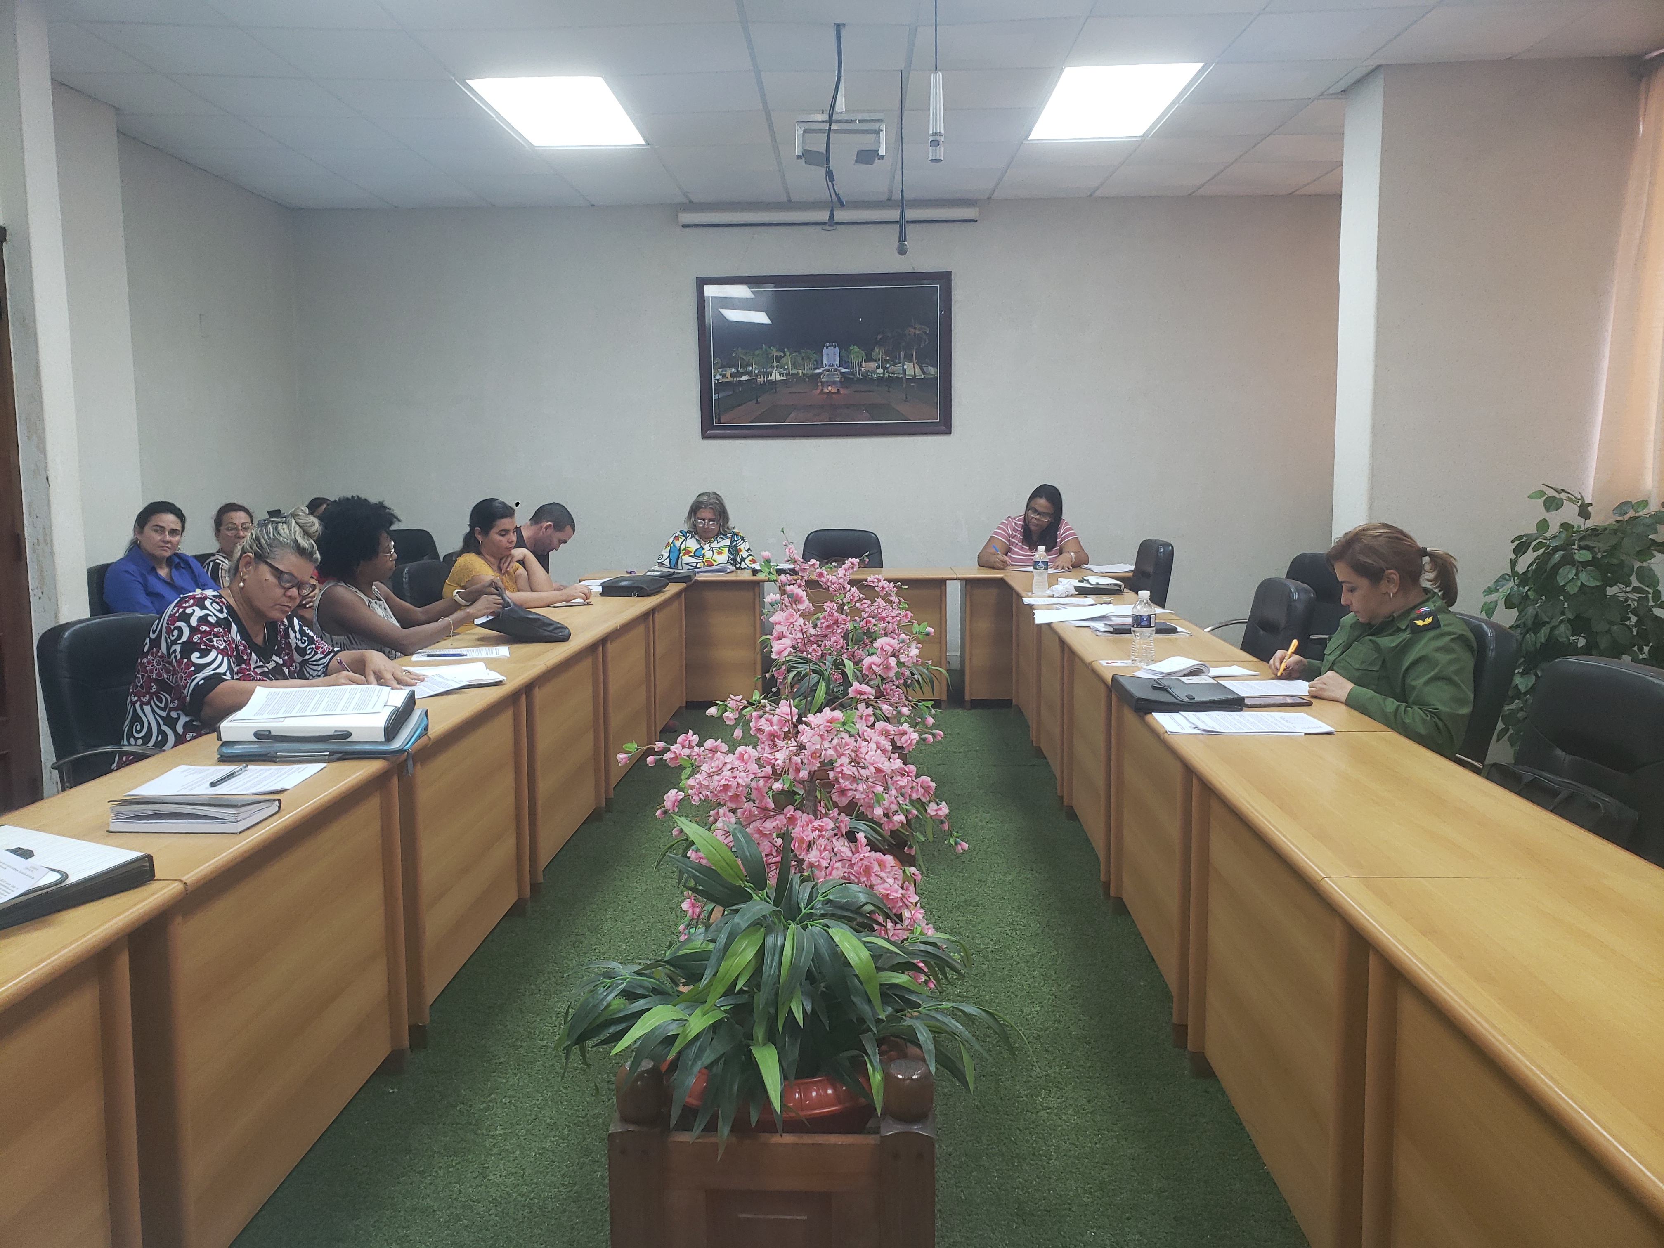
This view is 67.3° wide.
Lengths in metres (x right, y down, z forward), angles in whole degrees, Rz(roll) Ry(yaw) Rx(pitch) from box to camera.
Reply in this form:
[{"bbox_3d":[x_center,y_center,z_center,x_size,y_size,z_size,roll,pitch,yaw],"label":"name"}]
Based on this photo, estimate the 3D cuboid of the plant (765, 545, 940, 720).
[{"bbox_3d":[0.092,0.048,5.064,0.714,0.720,0.660,0,7,2],"label":"plant"}]

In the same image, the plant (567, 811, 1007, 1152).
[{"bbox_3d":[-0.071,0.548,1.886,0.688,0.500,0.600,0,7,2],"label":"plant"}]

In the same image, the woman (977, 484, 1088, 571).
[{"bbox_3d":[1.189,-0.226,7.385,0.632,1.198,0.714,0,7,5],"label":"woman"}]

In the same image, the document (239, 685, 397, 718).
[{"bbox_3d":[-1.099,0.162,2.736,0.303,0.025,0.219,0,7,2],"label":"document"}]

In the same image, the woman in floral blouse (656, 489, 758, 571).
[{"bbox_3d":[-0.755,-0.209,7.767,0.600,1.230,0.720,0,7,2],"label":"woman in floral blouse"}]

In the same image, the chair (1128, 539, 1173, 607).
[{"bbox_3d":[1.452,0.046,6.586,0.640,0.980,0.600,0,7,2],"label":"chair"}]

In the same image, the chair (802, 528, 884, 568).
[{"bbox_3d":[0.061,-0.099,7.515,0.612,0.933,0.632,0,7,2],"label":"chair"}]

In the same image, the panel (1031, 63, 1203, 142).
[{"bbox_3d":[1.323,-2.507,6.012,0.600,0.060,1.220,0,7,2],"label":"panel"}]

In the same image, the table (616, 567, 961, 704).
[{"bbox_3d":[-0.239,0.067,7.115,1.938,0.709,0.571,0,7,2],"label":"table"}]

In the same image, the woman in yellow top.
[{"bbox_3d":[-1.436,0.016,5.714,0.632,1.178,0.551,2,8,20],"label":"woman in yellow top"}]

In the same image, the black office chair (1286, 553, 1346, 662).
[{"bbox_3d":[1.867,0.210,5.237,0.640,0.980,0.600,-3,8,-23],"label":"black office chair"}]

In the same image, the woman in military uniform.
[{"bbox_3d":[1.453,0.308,3.276,0.653,1.153,0.571,-1,7,-8],"label":"woman in military uniform"}]

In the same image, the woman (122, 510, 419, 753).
[{"bbox_3d":[-1.445,0.337,3.273,0.700,1.260,0.620,1,7,14],"label":"woman"}]

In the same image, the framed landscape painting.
[{"bbox_3d":[-0.042,-1.754,8.204,1.655,1.060,0.040,0,7,2],"label":"framed landscape painting"}]

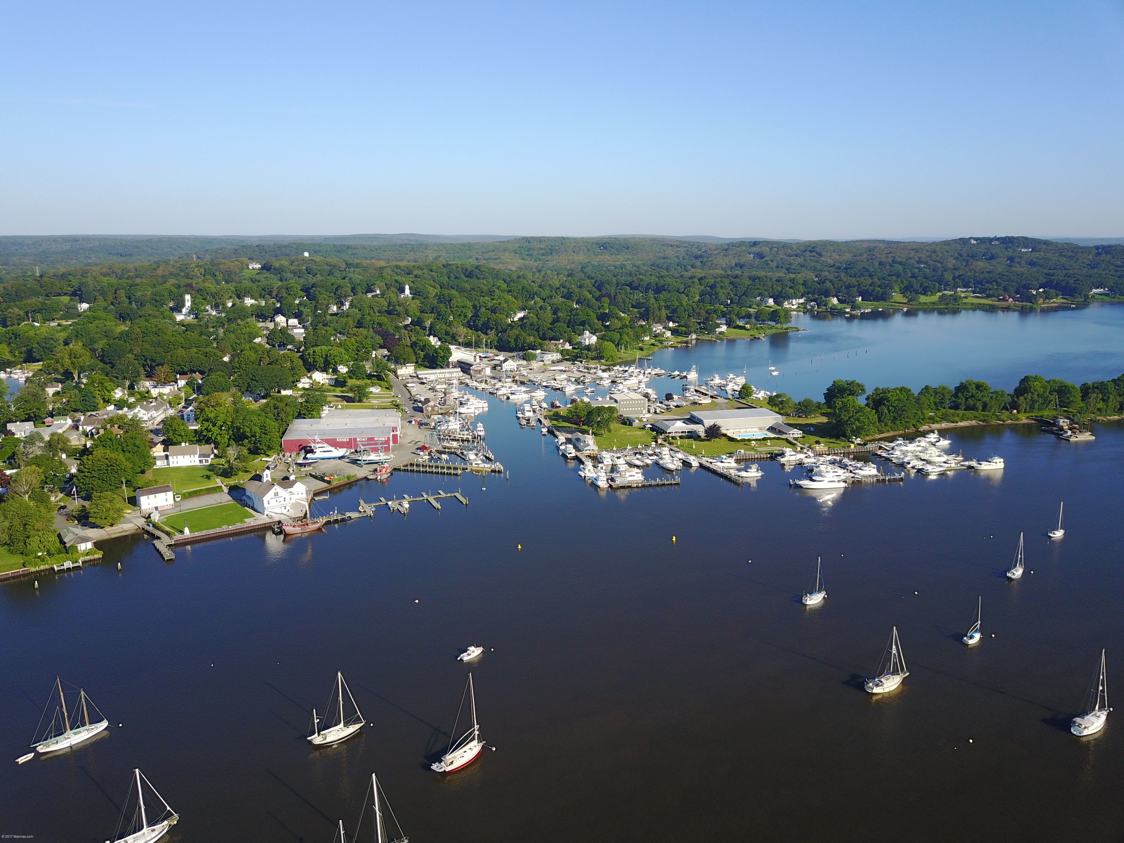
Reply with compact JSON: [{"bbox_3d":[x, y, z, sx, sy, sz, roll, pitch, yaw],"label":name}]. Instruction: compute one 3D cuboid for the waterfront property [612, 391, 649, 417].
[{"bbox_3d":[38.547,-10.214,488.340,16.000,8.600,18.500,-3,13,-15],"label":"waterfront property"}]

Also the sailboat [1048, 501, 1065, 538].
[{"bbox_3d":[170.550,33.437,289.864,7.500,12.000,2.500,-5,13,-23],"label":"sailboat"}]

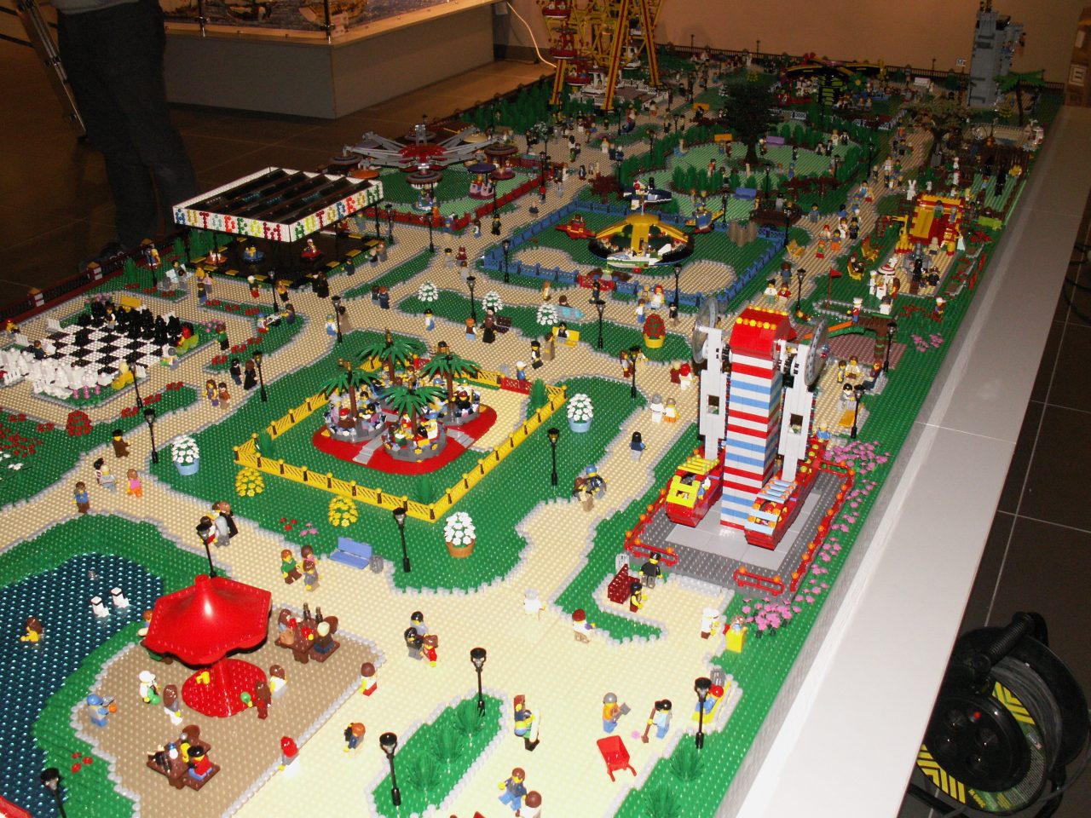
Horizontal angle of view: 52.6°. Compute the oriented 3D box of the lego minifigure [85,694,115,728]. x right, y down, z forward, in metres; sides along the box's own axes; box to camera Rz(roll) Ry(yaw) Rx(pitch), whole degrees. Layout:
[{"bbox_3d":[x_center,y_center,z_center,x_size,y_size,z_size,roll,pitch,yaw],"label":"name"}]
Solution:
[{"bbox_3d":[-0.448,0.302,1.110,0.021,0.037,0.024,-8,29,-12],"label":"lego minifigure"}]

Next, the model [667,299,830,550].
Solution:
[{"bbox_3d":[0.245,0.011,1.304,0.156,0.282,0.208,13,31,24],"label":"model"}]

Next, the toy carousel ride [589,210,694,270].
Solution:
[{"bbox_3d":[0.197,-0.367,2.253,0.220,0.078,0.220,-1,29,1],"label":"toy carousel ride"}]

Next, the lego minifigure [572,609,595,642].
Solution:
[{"bbox_3d":[0.041,0.235,1.205,0.026,0.040,0.016,13,32,25],"label":"lego minifigure"}]

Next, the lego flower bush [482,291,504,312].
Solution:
[{"bbox_3d":[-0.094,-0.192,1.979,0.036,0.033,0.036,-1,29,1],"label":"lego flower bush"}]

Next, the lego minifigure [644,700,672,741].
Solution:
[{"bbox_3d":[0.108,0.300,1.063,0.028,0.043,0.025,13,32,25],"label":"lego minifigure"}]

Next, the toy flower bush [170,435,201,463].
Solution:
[{"bbox_3d":[-0.483,0.051,1.477,0.036,0.034,0.036,-1,28,0],"label":"toy flower bush"}]

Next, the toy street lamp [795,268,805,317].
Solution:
[{"bbox_3d":[0.445,-0.201,1.923,0.016,0.079,0.016,13,32,25],"label":"toy street lamp"}]

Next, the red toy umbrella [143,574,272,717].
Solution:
[{"bbox_3d":[-0.332,0.229,1.106,0.130,0.142,0.130,13,32,25],"label":"red toy umbrella"}]

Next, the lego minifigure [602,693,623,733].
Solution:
[{"bbox_3d":[0.063,0.290,1.050,0.019,0.042,0.024,13,31,25],"label":"lego minifigure"}]

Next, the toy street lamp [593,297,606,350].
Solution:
[{"bbox_3d":[0.091,-0.136,1.821,0.016,0.079,0.016,13,32,25],"label":"toy street lamp"}]

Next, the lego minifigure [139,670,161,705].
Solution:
[{"bbox_3d":[-0.401,0.283,1.118,0.019,0.042,0.024,13,32,25],"label":"lego minifigure"}]

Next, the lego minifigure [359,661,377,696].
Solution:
[{"bbox_3d":[-0.177,0.269,1.102,0.017,0.036,0.024,13,31,25],"label":"lego minifigure"}]

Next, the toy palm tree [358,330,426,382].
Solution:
[{"bbox_3d":[-0.227,-0.070,1.632,0.095,0.090,0.095,0,28,0],"label":"toy palm tree"}]

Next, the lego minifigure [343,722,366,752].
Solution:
[{"bbox_3d":[-0.183,0.314,1.059,0.019,0.034,0.023,7,30,16],"label":"lego minifigure"}]

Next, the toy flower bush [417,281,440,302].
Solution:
[{"bbox_3d":[-0.213,-0.218,2.012,0.036,0.034,0.036,-1,28,0],"label":"toy flower bush"}]

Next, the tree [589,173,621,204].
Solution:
[{"bbox_3d":[0.134,-0.490,2.484,0.072,0.061,0.072,-1,28,0],"label":"tree"}]

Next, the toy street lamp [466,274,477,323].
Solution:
[{"bbox_3d":[-0.125,-0.187,1.904,0.016,0.082,0.016,13,31,24],"label":"toy street lamp"}]

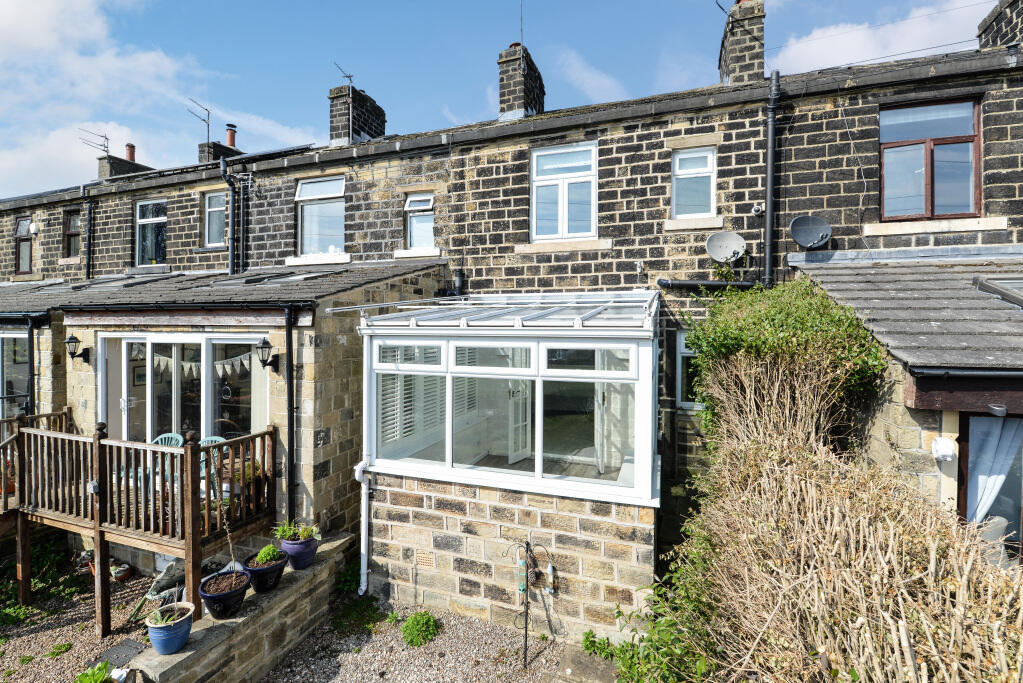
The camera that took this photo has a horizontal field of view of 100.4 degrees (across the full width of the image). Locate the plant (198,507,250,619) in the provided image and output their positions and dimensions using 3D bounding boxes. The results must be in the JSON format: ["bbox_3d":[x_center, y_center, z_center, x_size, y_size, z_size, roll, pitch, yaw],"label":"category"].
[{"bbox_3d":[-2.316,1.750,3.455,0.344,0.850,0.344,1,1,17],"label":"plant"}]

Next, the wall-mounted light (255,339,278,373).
[{"bbox_3d":[-2.725,0.155,4.766,0.178,0.404,0.256,1,2,17],"label":"wall-mounted light"}]

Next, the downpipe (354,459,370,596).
[{"bbox_3d":[-1.815,2.258,5.186,0.157,1.637,0.137,1,1,17],"label":"downpipe"}]

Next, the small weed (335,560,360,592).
[{"bbox_3d":[-1.972,2.832,5.144,0.316,0.276,0.316,1,2,17],"label":"small weed"}]

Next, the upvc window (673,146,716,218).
[{"bbox_3d":[2.721,-2.350,6.335,0.600,1.020,0.100,1,1,17],"label":"upvc window"}]

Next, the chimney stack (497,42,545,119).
[{"bbox_3d":[0.234,-6.167,10.954,0.617,1.764,1.617,1,1,17],"label":"chimney stack"}]

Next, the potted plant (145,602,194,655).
[{"bbox_3d":[-2.783,2.329,3.466,0.314,0.304,0.314,1,1,17],"label":"potted plant"}]

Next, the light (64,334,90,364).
[{"bbox_3d":[-5.873,0.089,5.758,0.178,0.404,0.256,1,2,17],"label":"light"}]

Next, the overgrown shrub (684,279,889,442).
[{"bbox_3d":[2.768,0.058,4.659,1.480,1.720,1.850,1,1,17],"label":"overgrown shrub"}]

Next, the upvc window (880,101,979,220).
[{"bbox_3d":[5.382,-2.325,5.496,1.020,1.500,0.100,1,1,17],"label":"upvc window"}]

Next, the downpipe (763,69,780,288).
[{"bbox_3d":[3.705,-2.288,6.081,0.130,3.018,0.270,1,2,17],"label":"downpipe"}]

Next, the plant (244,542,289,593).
[{"bbox_3d":[-2.188,1.998,3.805,0.346,0.345,0.346,1,1,17],"label":"plant"}]

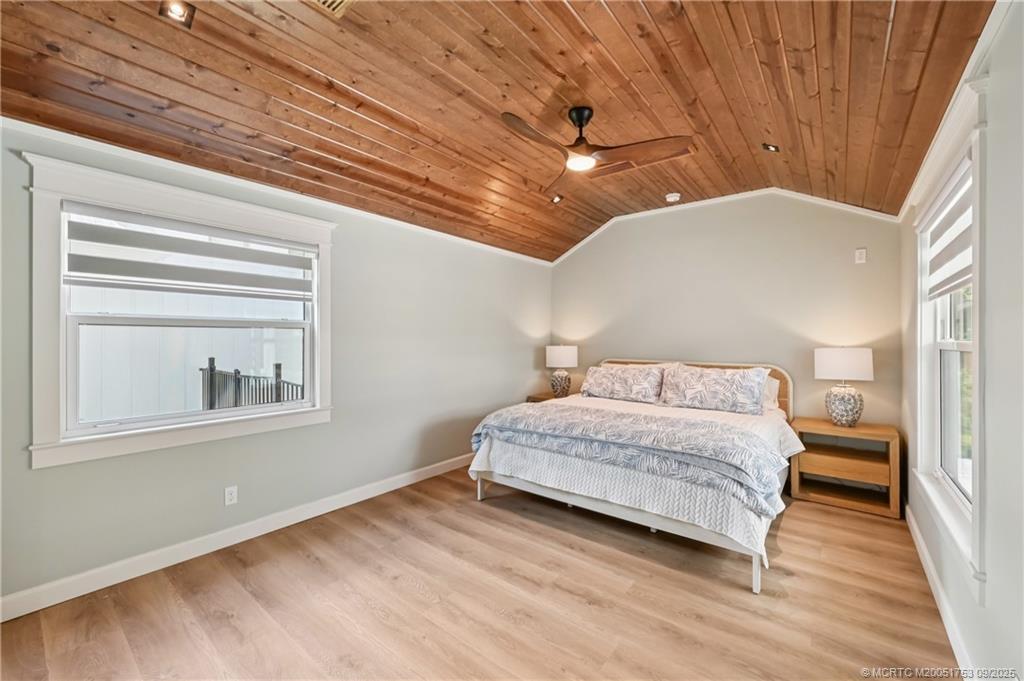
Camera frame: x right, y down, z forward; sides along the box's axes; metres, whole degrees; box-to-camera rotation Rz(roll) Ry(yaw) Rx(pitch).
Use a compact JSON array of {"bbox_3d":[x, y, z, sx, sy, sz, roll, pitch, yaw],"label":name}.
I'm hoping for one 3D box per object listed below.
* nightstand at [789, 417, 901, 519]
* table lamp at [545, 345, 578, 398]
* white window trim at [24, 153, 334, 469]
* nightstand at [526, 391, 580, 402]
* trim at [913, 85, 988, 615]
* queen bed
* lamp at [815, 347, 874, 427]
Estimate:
[{"bbox_3d":[2.786,1.027,3.354,0.666,0.635,0.389,0,0,40],"label":"nightstand"},{"bbox_3d":[0.626,0.389,5.087,0.389,0.659,0.389,0,0,0],"label":"table lamp"},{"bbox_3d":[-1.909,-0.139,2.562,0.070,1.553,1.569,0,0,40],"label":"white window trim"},{"bbox_3d":[0.611,1.035,5.064,0.663,0.635,0.402,0,0,40],"label":"nightstand"},{"bbox_3d":[2.073,0.019,1.928,0.070,1.794,1.487,0,0,40],"label":"trim"},{"bbox_3d":[1.175,0.795,3.538,2.164,1.105,2.124,0,0,38],"label":"queen bed"},{"bbox_3d":[2.794,0.383,3.340,0.389,0.657,0.389,0,0,40],"label":"lamp"}]

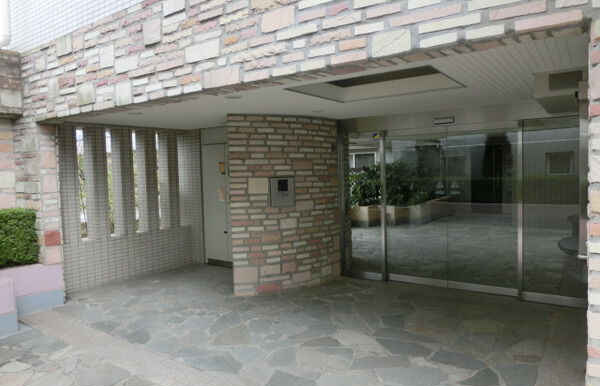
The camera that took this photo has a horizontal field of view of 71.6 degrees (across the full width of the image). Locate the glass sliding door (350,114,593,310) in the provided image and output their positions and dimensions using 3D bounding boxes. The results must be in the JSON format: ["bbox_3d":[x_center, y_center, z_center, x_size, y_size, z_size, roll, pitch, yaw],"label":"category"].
[{"bbox_3d":[1.840,0.180,5.180,2.950,2.080,0.150,1,4,35],"label":"glass sliding door"}]

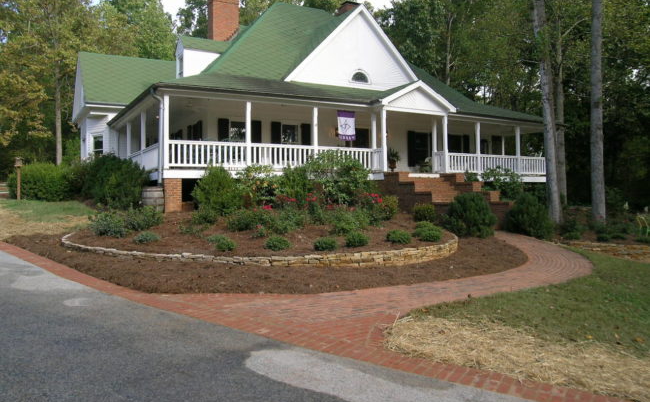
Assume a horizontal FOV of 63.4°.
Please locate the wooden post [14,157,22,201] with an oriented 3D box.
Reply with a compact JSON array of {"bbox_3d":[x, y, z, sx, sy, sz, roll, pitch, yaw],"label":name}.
[{"bbox_3d":[-11.537,-0.809,19.800,0.280,1.581,0.280,-1,-1,-32],"label":"wooden post"}]

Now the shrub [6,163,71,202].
[{"bbox_3d":[-11.438,-0.759,21.000,2.450,1.557,2.200,-1,-1,-32],"label":"shrub"}]

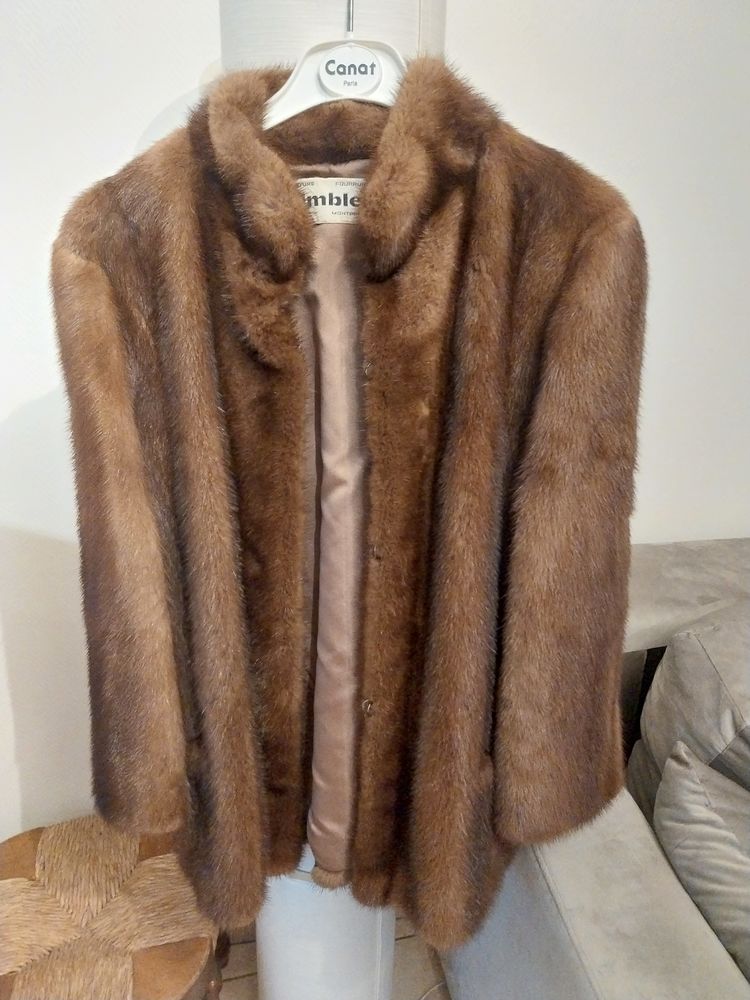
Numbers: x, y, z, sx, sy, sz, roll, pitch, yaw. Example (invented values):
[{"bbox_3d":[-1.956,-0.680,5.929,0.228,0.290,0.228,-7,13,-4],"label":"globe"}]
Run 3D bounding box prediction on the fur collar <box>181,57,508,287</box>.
[{"bbox_3d":[-0.022,-0.250,0.562,0.225,0.145,0.150,1,22,0],"label":"fur collar"}]

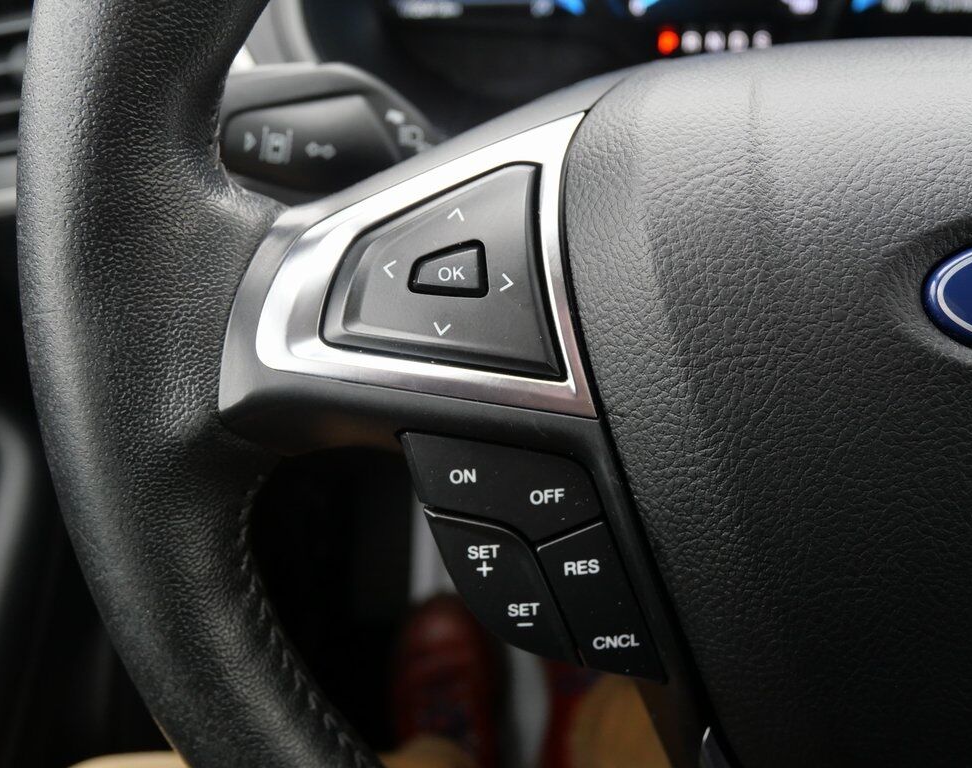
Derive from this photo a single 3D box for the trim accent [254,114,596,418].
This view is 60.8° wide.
[{"bbox_3d":[-0.009,-0.025,0.159,0.066,0.055,0.014,6,10,1],"label":"trim accent"}]

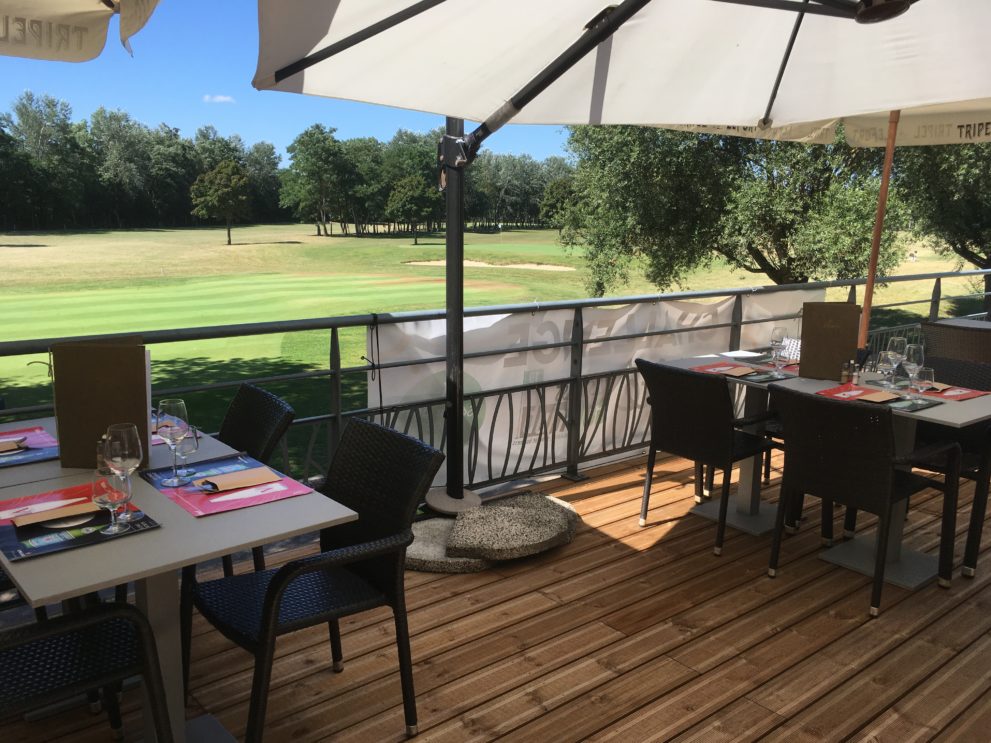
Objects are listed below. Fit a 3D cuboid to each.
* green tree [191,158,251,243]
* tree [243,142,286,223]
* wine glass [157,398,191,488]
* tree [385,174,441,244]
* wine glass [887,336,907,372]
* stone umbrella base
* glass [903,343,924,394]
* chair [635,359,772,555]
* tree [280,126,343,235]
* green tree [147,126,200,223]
[{"bbox_3d":[-21.172,-13.032,63.909,4.665,6.525,4.665,-2,12,-18],"label":"green tree"},{"bbox_3d":[-32.257,-26.224,115.915,5.640,11.650,5.640,-2,12,-15],"label":"tree"},{"bbox_3d":[-0.864,0.190,2.229,0.083,0.220,0.083,1,11,0],"label":"wine glass"},{"bbox_3d":[-7.098,-13.809,70.991,4.828,5.920,4.828,0,11,-6],"label":"tree"},{"bbox_3d":[1.783,-0.039,3.697,0.084,0.217,0.084,1,11,0],"label":"wine glass"},{"bbox_3d":[-0.048,0.710,3.737,0.900,0.130,0.607,-8,15,-39],"label":"stone umbrella base"},{"bbox_3d":[1.741,0.004,3.469,0.083,0.219,0.083,1,11,0],"label":"glass"},{"bbox_3d":[1.030,0.351,3.881,0.620,0.826,0.570,-8,15,-39],"label":"chair"},{"bbox_3d":[-18.794,-19.459,84.788,6.413,11.105,6.413,-1,11,-12],"label":"tree"},{"bbox_3d":[-39.271,-23.688,100.925,6.397,12.200,6.397,-3,12,-21],"label":"green tree"}]

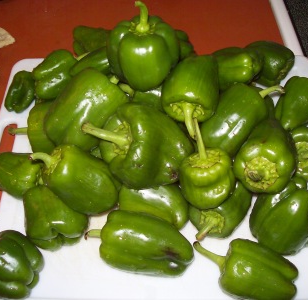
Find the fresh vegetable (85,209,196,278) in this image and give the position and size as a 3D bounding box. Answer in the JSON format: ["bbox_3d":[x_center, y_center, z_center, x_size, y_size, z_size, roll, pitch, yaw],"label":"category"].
[{"bbox_3d":[-0.015,0.100,0.453,0.116,0.057,0.062,11,62,9],"label":"fresh vegetable"}]

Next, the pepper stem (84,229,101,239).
[{"bbox_3d":[-0.071,0.097,0.481,0.020,0.009,0.009,-14,62,-6],"label":"pepper stem"}]

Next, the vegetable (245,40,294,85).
[{"bbox_3d":[0.172,-0.126,0.615,0.072,0.058,0.058,43,70,13],"label":"vegetable"}]

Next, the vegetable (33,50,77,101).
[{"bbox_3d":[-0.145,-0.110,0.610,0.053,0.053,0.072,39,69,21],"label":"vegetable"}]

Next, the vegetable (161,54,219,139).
[{"bbox_3d":[0.045,-0.062,0.506,0.069,0.069,0.119,-3,51,0],"label":"vegetable"}]

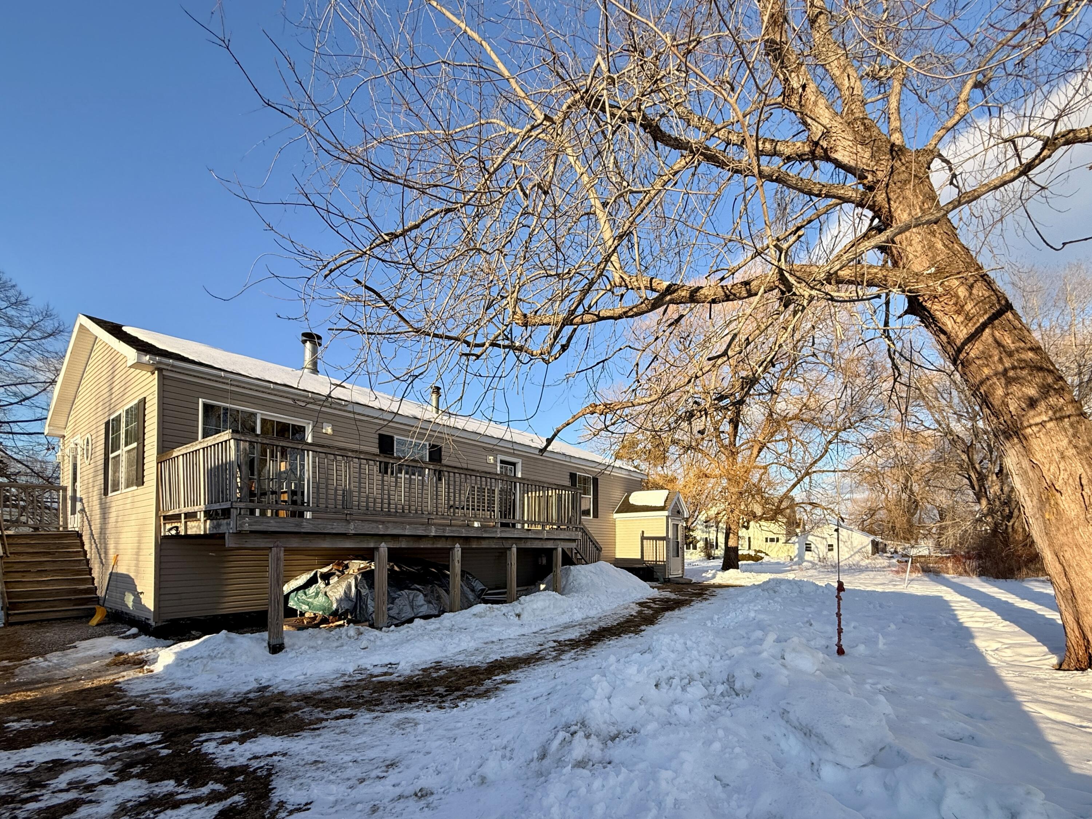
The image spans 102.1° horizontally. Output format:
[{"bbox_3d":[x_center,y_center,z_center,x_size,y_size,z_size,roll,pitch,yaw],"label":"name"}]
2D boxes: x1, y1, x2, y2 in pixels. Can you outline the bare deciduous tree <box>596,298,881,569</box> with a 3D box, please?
[{"bbox_3d":[11.107,1.820,26.814,15.500,15.000,14.500,0,-14,0],"label":"bare deciduous tree"}]

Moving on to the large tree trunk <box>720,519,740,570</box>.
[{"bbox_3d":[10.560,7.790,25.300,1.000,2.950,1.000,0,-14,0],"label":"large tree trunk"}]

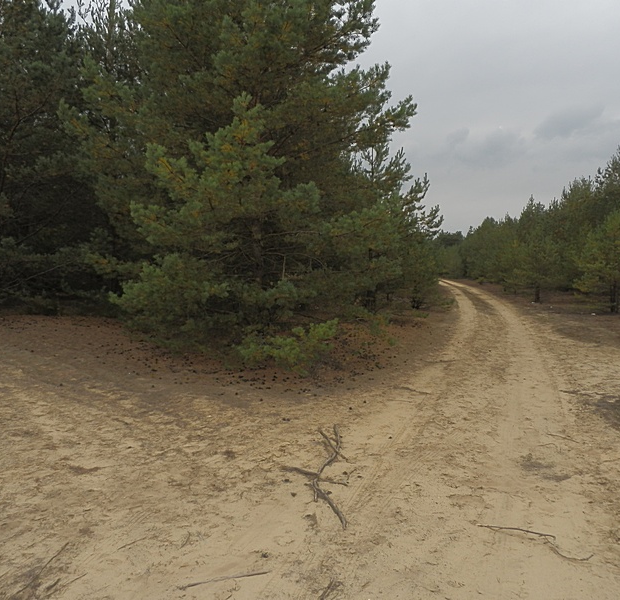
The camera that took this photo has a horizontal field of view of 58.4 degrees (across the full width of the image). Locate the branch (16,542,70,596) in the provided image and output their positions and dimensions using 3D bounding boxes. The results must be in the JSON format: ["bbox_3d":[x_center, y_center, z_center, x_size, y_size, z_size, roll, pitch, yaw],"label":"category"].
[{"bbox_3d":[-1.392,1.415,2.942,0.045,0.030,0.509,0,3,4],"label":"branch"}]

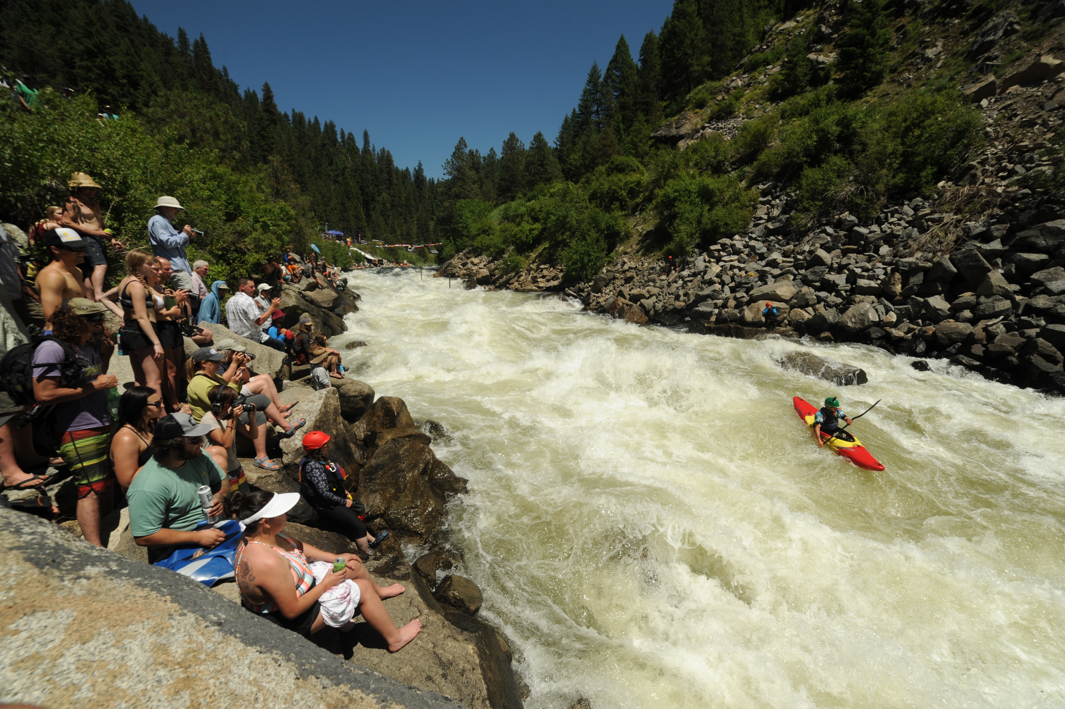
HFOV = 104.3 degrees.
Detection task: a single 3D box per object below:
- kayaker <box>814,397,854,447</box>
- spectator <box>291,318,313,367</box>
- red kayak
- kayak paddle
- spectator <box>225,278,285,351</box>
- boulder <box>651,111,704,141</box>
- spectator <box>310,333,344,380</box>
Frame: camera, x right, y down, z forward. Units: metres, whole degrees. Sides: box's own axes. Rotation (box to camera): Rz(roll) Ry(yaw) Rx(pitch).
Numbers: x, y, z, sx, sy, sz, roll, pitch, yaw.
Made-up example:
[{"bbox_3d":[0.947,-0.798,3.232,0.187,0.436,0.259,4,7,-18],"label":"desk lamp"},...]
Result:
[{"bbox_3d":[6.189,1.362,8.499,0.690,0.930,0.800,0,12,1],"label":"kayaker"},{"bbox_3d":[-4.013,-0.200,7.643,0.720,0.950,0.480,-5,13,-21],"label":"spectator"},{"bbox_3d":[6.217,1.600,8.571,0.660,0.400,2.700,0,20,1],"label":"red kayak"},{"bbox_3d":[6.286,1.511,8.351,1.950,0.200,0.170,-38,16,-2],"label":"kayak paddle"},{"bbox_3d":[-3.979,-0.500,6.027,0.820,1.200,0.550,-7,14,-31],"label":"spectator"},{"bbox_3d":[16.840,-26.479,48.000,6.000,3.400,5.000,6,13,26],"label":"boulder"},{"bbox_3d":[-3.740,0.045,7.605,0.660,0.840,0.460,-3,12,-15],"label":"spectator"}]

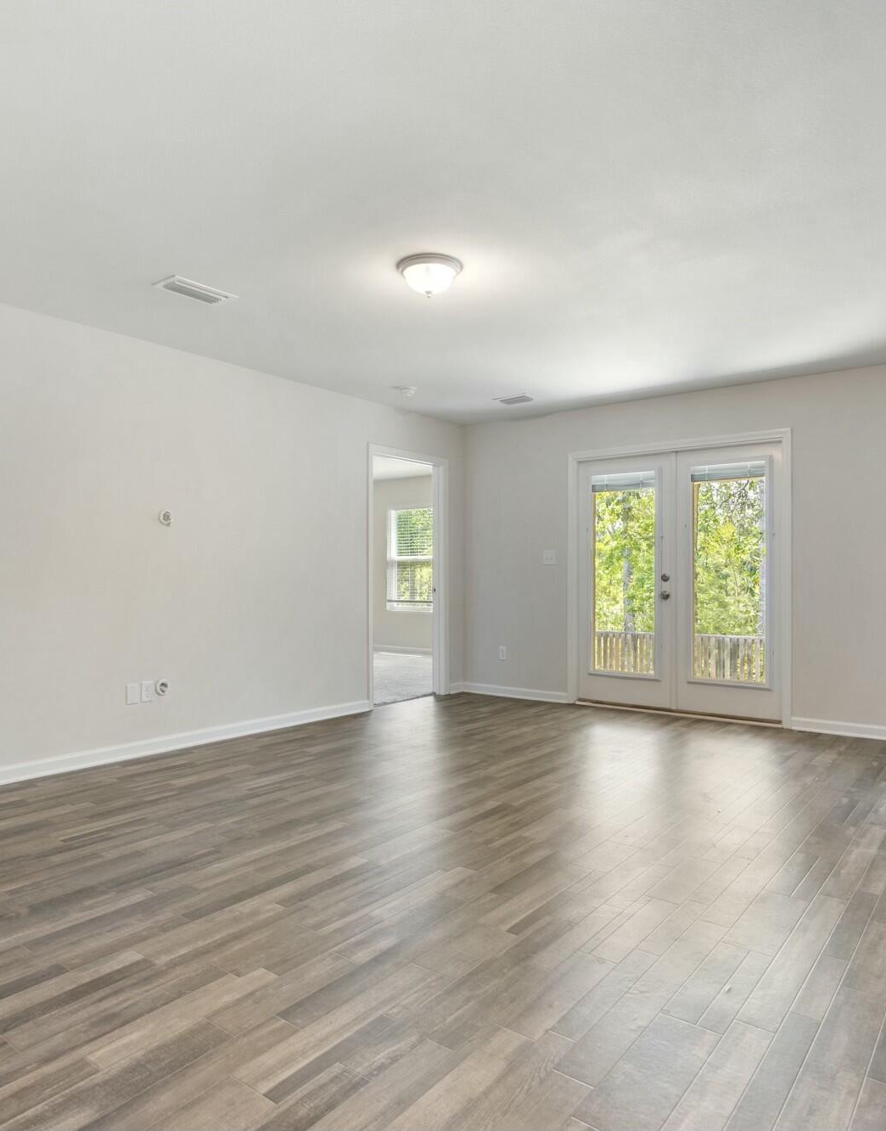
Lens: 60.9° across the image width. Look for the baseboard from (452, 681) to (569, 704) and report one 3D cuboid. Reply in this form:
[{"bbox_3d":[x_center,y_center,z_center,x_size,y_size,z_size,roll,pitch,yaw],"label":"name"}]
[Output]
[{"bbox_3d":[0.559,1.107,6.514,1.070,0.088,0.220,-1,-1,38],"label":"baseboard"}]

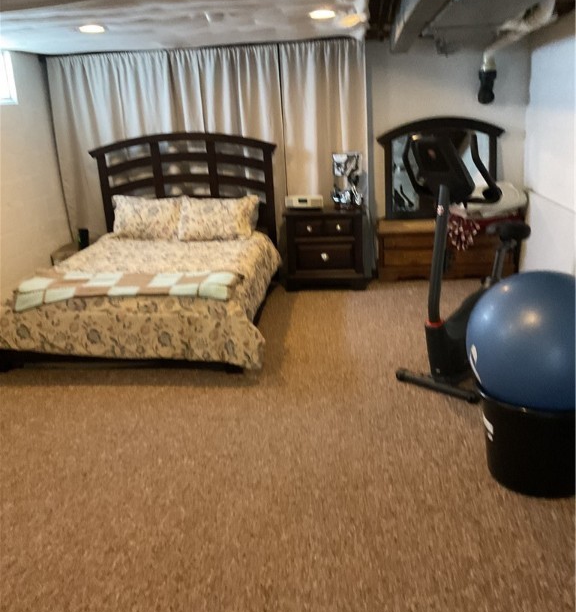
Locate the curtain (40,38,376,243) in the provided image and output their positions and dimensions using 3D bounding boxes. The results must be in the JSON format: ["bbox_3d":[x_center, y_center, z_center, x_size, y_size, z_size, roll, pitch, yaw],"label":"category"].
[{"bbox_3d":[-0.716,-1.256,5.918,2.870,2.060,0.130,-1,17,6],"label":"curtain"}]

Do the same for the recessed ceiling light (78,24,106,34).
[{"bbox_3d":[-1.305,-1.846,4.296,0.180,0.040,0.180,-1,17,6],"label":"recessed ceiling light"}]

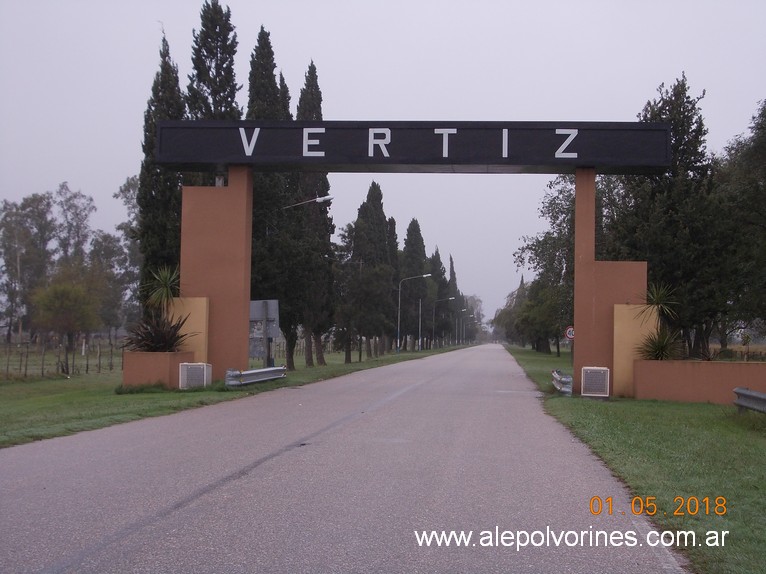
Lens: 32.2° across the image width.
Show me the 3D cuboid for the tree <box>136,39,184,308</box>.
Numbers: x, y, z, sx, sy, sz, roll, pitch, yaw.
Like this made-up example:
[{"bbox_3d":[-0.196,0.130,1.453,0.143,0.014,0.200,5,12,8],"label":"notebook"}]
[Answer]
[{"bbox_3d":[-7.607,-2.790,46.000,1.850,11.700,1.850,1,-2,5],"label":"tree"}]

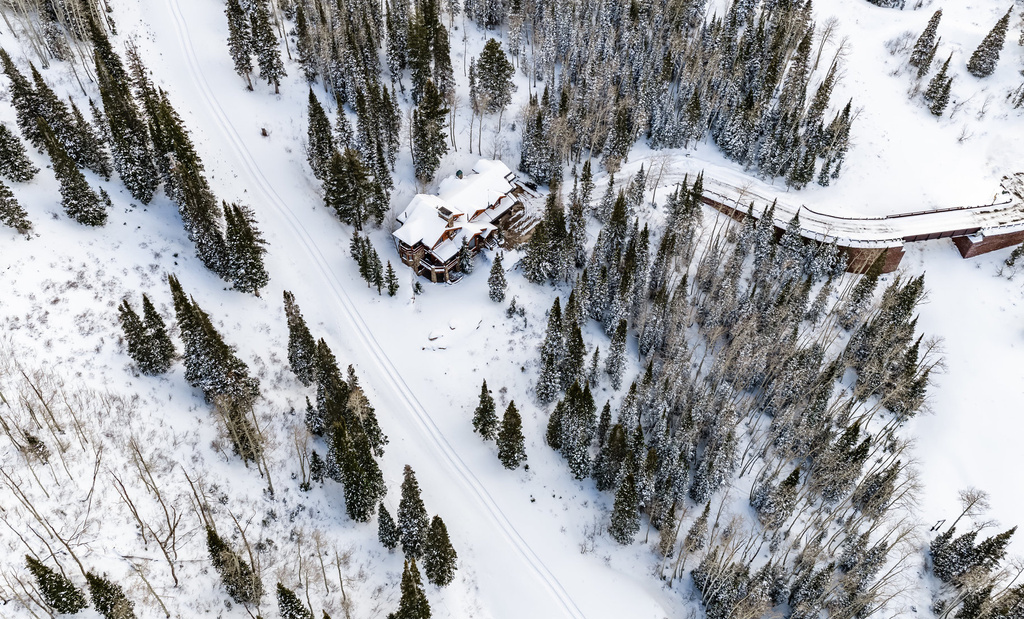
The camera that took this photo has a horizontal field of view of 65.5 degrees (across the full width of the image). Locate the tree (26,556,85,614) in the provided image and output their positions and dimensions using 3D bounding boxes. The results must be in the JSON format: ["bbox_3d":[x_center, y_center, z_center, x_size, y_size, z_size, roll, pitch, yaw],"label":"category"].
[{"bbox_3d":[-72.560,42.570,124.560,5.800,15.300,5.800,1,44,0],"label":"tree"}]

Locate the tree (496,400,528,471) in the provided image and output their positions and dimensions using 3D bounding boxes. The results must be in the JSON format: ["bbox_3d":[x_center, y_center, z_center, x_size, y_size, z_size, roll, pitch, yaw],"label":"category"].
[{"bbox_3d":[0.050,16.620,108.940,4.260,13.330,4.260,2,45,0],"label":"tree"}]

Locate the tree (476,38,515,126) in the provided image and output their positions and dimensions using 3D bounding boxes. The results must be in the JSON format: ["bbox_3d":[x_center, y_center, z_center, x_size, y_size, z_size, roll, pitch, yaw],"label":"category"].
[{"bbox_3d":[-4.040,-49.990,176.880,8.200,21.280,8.200,1,44,0],"label":"tree"}]

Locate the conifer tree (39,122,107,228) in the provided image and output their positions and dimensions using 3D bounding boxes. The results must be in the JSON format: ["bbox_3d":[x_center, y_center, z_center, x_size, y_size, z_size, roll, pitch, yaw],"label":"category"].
[{"bbox_3d":[-84.950,-25.980,152.030,7.600,23.000,7.600,1,44,0],"label":"conifer tree"}]

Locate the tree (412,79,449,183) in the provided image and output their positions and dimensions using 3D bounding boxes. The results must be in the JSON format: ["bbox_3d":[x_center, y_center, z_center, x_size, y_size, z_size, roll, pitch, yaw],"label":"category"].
[{"bbox_3d":[-15.070,-32.030,142.710,6.300,20.530,6.300,2,45,0],"label":"tree"}]

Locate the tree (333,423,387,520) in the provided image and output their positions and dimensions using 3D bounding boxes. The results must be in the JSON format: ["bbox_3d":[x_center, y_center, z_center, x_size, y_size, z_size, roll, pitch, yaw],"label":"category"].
[{"bbox_3d":[-20.160,19.950,101.180,6.500,18.440,6.500,2,45,0],"label":"tree"}]

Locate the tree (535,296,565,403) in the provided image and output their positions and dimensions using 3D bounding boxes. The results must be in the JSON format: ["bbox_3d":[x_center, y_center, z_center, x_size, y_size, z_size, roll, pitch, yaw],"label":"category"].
[{"bbox_3d":[5.950,6.150,118.370,5.000,22.200,5.000,1,44,0],"label":"tree"}]

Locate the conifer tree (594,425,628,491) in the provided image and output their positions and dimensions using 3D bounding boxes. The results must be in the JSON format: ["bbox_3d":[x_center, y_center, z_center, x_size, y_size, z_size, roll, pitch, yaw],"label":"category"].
[{"bbox_3d":[18.510,26.380,145.110,5.500,17.460,5.500,1,44,0],"label":"conifer tree"}]

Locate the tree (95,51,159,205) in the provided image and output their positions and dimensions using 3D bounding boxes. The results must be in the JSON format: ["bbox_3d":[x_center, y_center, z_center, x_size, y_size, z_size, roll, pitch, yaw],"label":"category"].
[{"bbox_3d":[-64.230,-29.210,131.000,6.000,28.470,6.000,2,45,0],"label":"tree"}]

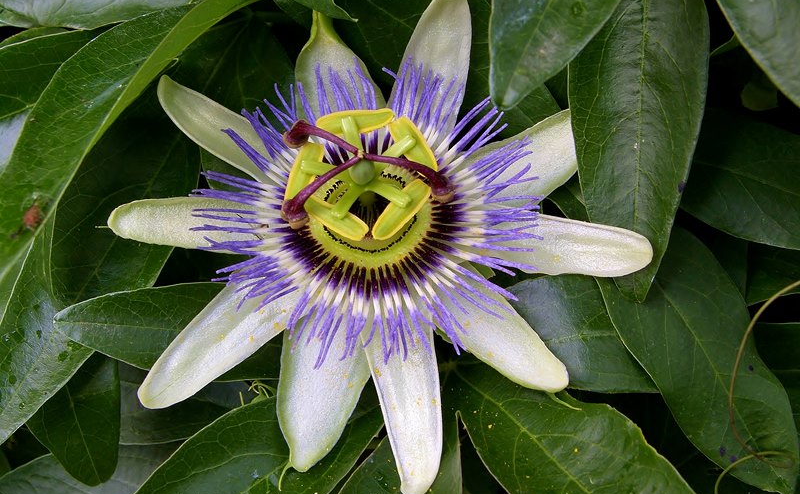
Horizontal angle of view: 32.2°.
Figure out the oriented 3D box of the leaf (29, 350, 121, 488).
[{"bbox_3d":[-0.055,0.028,0.237,0.015,0.026,0.010,-14,-10,-9],"label":"leaf"}]

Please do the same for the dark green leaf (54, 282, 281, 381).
[{"bbox_3d":[-0.037,0.014,0.226,0.039,0.010,0.016,5,70,5],"label":"dark green leaf"}]

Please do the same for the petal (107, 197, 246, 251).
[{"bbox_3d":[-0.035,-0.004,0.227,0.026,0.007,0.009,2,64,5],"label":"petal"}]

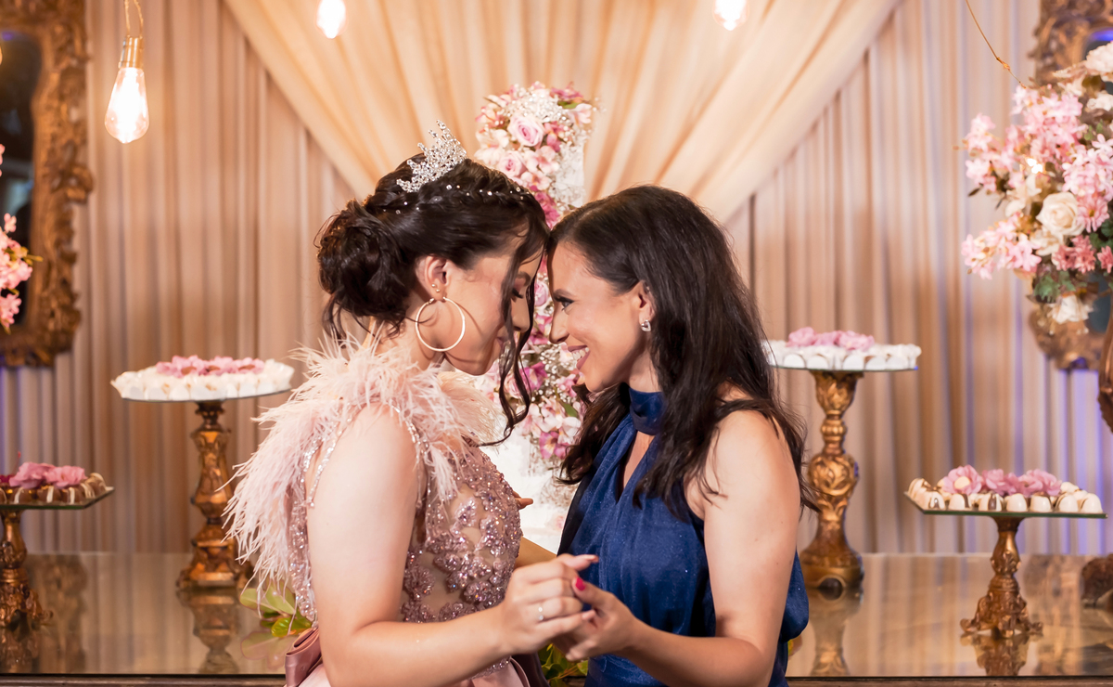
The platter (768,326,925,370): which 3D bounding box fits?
[{"bbox_3d":[0.528,0.009,2.862,0.300,0.076,0.300,0,4,0],"label":"platter"}]

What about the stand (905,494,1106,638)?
[{"bbox_3d":[0.735,0.368,2.540,0.285,0.216,0.220,0,4,4],"label":"stand"}]

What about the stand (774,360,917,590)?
[{"bbox_3d":[0.528,0.247,2.878,0.285,0.413,0.285,0,4,0],"label":"stand"}]

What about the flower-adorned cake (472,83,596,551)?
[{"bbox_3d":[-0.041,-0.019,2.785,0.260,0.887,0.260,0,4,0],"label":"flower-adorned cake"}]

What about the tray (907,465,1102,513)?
[{"bbox_3d":[0.731,0.232,2.530,0.285,0.069,0.220,0,4,4],"label":"tray"}]

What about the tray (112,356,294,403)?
[{"bbox_3d":[-0.654,0.058,2.866,0.325,0.079,0.325,0,4,0],"label":"tray"}]

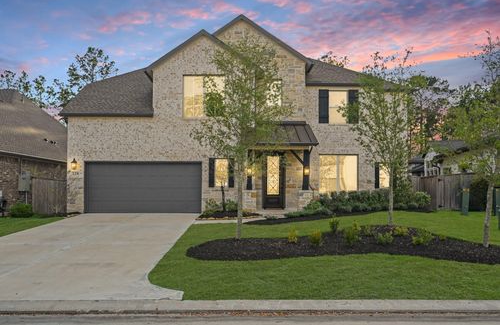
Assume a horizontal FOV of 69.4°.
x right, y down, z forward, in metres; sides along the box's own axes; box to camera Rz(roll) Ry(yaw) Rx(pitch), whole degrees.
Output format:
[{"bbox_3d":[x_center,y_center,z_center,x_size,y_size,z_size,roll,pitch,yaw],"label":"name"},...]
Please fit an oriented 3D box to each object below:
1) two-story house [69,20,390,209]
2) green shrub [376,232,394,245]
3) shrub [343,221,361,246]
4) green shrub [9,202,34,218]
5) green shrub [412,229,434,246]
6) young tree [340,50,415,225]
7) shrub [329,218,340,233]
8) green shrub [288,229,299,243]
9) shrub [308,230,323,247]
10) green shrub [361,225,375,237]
[{"bbox_3d":[-0.350,-2.250,21.200,15.200,8.700,13.000,0,0,-1],"label":"two-story house"},{"bbox_3d":[3.491,1.958,9.300,0.450,0.303,0.441,0,0,0],"label":"green shrub"},{"bbox_3d":[2.573,1.800,9.150,0.443,0.646,0.433,0,0,0],"label":"shrub"},{"bbox_3d":[-9.282,1.941,14.600,0.971,0.647,0.900,0,-1,-2],"label":"green shrub"},{"bbox_3d":[4.157,1.791,8.650,0.527,0.419,0.480,0,-1,-2],"label":"green shrub"},{"bbox_3d":[4.168,-0.817,11.800,2.346,5.574,2.346,0,0,0],"label":"young tree"},{"bbox_3d":[2.388,1.777,10.200,0.339,0.418,0.330,0,-1,-2],"label":"shrub"},{"bbox_3d":[1.078,1.816,8.950,0.248,0.359,0.260,0,-1,-2],"label":"green shrub"},{"bbox_3d":[1.560,1.811,8.600,0.334,0.381,0.340,0,-1,-2],"label":"shrub"},{"bbox_3d":[3.157,1.827,9.700,0.376,0.322,0.360,0,-1,-2],"label":"green shrub"}]

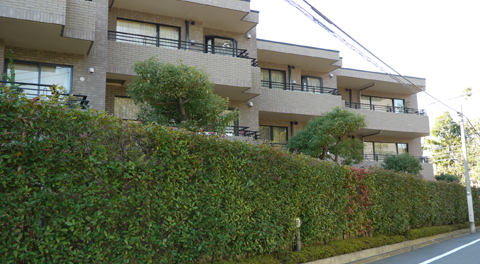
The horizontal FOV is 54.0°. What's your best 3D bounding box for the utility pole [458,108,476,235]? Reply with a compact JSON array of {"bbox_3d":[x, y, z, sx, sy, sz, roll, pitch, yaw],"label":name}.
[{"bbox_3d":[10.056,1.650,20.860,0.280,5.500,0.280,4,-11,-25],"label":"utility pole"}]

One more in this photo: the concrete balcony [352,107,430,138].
[{"bbox_3d":[8.284,-0.409,27.113,6.700,1.070,1.740,4,-11,-25],"label":"concrete balcony"}]

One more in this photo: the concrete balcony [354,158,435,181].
[{"bbox_3d":[8.331,2.351,26.645,6.700,1.070,1.740,4,-11,-25],"label":"concrete balcony"}]

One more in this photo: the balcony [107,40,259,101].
[{"bbox_3d":[-1.951,-2.029,16.498,5.870,1.060,1.750,4,-11,-25],"label":"balcony"}]

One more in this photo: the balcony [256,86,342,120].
[{"bbox_3d":[2.592,-1.133,22.243,5.620,1.060,1.750,4,-11,-25],"label":"balcony"}]

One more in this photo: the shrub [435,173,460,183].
[{"bbox_3d":[11.446,2.755,25.958,1.450,1.000,1.300,4,-11,-25],"label":"shrub"}]

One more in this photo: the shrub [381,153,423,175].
[{"bbox_3d":[7.445,1.680,21.583,1.900,1.400,1.800,4,-11,-25],"label":"shrub"}]

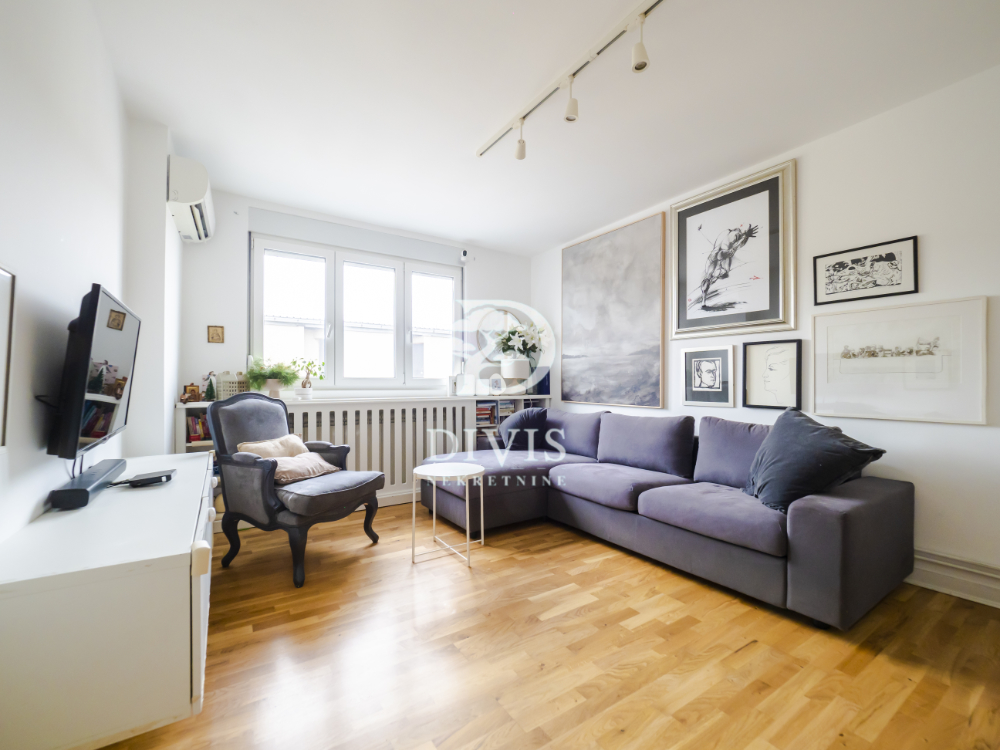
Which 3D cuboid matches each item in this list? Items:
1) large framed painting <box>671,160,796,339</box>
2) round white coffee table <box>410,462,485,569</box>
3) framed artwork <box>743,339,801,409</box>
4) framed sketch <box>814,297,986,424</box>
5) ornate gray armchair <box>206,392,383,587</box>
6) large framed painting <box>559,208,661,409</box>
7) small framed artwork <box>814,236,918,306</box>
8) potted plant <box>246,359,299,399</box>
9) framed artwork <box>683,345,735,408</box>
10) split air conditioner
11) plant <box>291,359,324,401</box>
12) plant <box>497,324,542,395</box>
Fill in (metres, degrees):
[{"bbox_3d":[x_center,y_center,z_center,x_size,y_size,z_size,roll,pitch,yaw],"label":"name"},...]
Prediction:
[{"bbox_3d":[1.641,-0.822,2.929,0.045,1.082,0.840,1,-1,-35],"label":"large framed painting"},{"bbox_3d":[-0.313,0.855,2.540,0.465,0.528,0.465,0,-1,0],"label":"round white coffee table"},{"bbox_3d":[1.808,0.003,2.697,0.025,0.446,0.340,1,-1,-35],"label":"framed artwork"},{"bbox_3d":[2.142,-0.063,2.224,0.030,0.614,0.685,1,-1,-35],"label":"framed sketch"},{"bbox_3d":[-1.234,0.604,2.500,0.805,0.975,0.680,0,-1,22],"label":"ornate gray armchair"},{"bbox_3d":[1.013,-0.527,3.814,0.040,1.610,1.164,1,-1,-35],"label":"large framed painting"},{"bbox_3d":[2.081,-0.580,2.322,0.025,0.302,0.449,1,-1,-35],"label":"small framed artwork"},{"bbox_3d":[-1.736,0.030,3.086,0.369,0.313,0.345,1,-1,-30],"label":"potted plant"},{"bbox_3d":[1.563,0.015,3.042,0.025,0.440,0.375,1,-1,-35],"label":"framed artwork"},{"bbox_3d":[-2.049,-1.127,2.712,0.204,0.282,0.805,1,-1,-34],"label":"split air conditioner"},{"bbox_3d":[-1.511,0.032,3.183,0.256,0.331,0.240,1,-1,-30],"label":"plant"},{"bbox_3d":[0.218,-0.166,4.532,0.460,0.750,0.440,0,-1,0],"label":"plant"}]

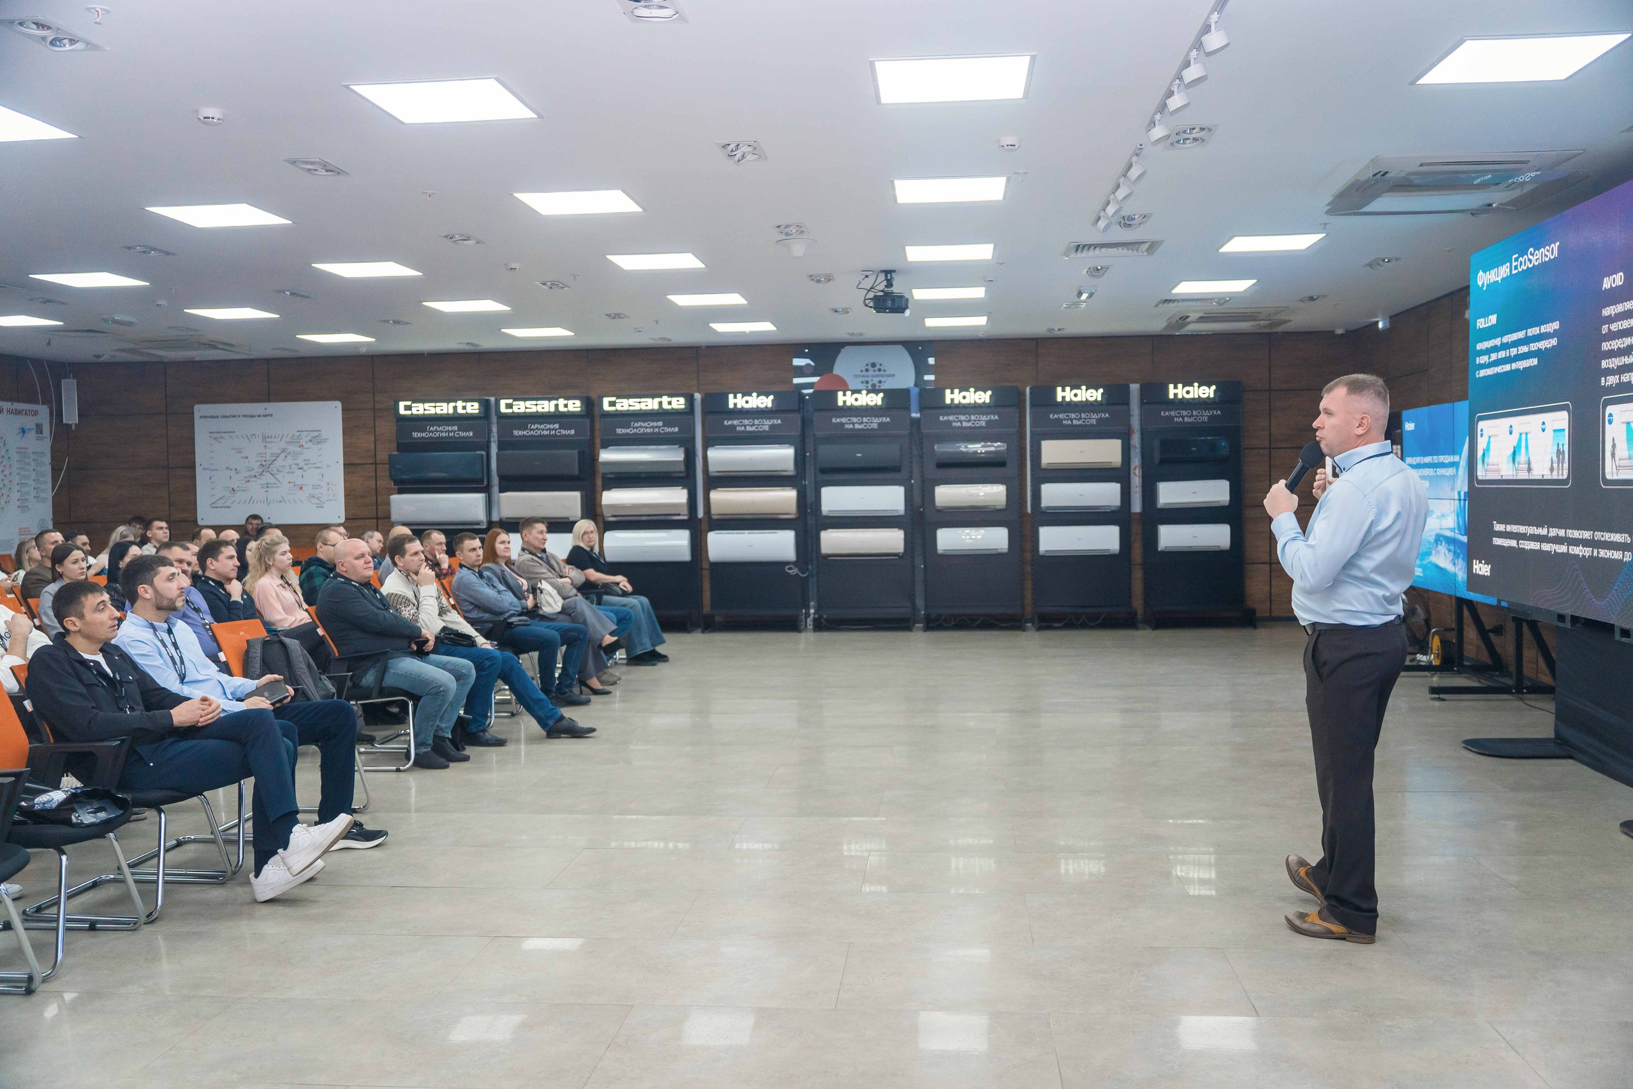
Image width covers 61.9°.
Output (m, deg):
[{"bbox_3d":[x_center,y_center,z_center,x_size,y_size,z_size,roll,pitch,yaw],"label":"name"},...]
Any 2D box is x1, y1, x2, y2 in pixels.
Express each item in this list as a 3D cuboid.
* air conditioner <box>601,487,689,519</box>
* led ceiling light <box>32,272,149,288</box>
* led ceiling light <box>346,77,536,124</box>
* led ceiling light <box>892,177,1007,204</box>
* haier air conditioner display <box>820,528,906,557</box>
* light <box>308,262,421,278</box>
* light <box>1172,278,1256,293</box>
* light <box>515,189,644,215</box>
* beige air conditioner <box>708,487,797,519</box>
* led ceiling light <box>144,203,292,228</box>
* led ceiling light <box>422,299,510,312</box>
[{"bbox_3d":[-1.787,-0.424,14.188,0.877,0.320,0.222,-1,2,6],"label":"air conditioner"},{"bbox_3d":[-5.235,-1.914,9.823,0.590,0.030,0.590,-1,2,6],"label":"led ceiling light"},{"bbox_3d":[-1.503,-1.812,5.553,0.590,0.040,0.580,-1,2,6],"label":"led ceiling light"},{"bbox_3d":[0.722,-1.914,7.325,0.590,0.040,0.580,-1,2,6],"label":"led ceiling light"},{"bbox_3d":[0.476,-0.015,13.993,0.859,0.285,0.212,-1,2,6],"label":"haier air conditioner display"},{"bbox_3d":[-3.153,-1.943,9.592,0.590,0.040,0.580,-1,2,6],"label":"light"},{"bbox_3d":[3.199,-2.088,10.987,0.590,0.030,0.590,-1,2,6],"label":"light"},{"bbox_3d":[-1.301,-1.891,7.512,0.590,0.040,0.580,-1,2,6],"label":"light"},{"bbox_3d":[-0.641,-0.430,14.205,0.911,0.315,0.220,-1,2,6],"label":"beige air conditioner"},{"bbox_3d":[-3.267,-1.809,7.476,0.595,0.030,0.595,0,2,5],"label":"led ceiling light"},{"bbox_3d":[-2.898,-1.984,11.313,0.595,0.030,0.595,-1,2,6],"label":"led ceiling light"}]

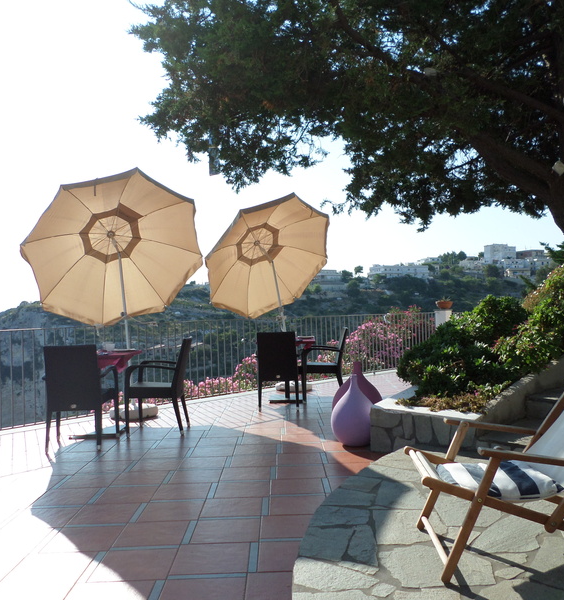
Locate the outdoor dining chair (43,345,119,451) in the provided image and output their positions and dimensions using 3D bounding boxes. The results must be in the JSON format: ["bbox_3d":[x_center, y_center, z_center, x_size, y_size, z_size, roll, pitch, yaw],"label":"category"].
[{"bbox_3d":[-1.752,0.820,5.030,0.555,0.885,0.560,-1,-1,-5],"label":"outdoor dining chair"}]

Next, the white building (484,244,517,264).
[{"bbox_3d":[143.800,-29.924,380.000,16.500,12.500,12.000,-1,-1,-2],"label":"white building"}]

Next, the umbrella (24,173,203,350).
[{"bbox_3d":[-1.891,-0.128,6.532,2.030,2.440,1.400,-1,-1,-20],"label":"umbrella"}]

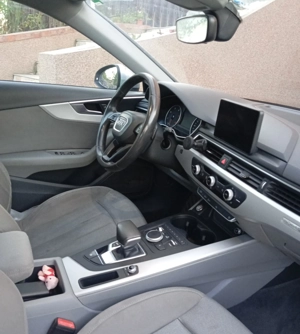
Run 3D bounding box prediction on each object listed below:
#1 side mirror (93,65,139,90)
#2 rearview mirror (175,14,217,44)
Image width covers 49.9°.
[{"bbox_3d":[-0.166,-0.448,1.623,0.135,0.133,0.220,-15,26,-37],"label":"side mirror"},{"bbox_3d":[0.104,-0.325,0.765,0.038,0.064,0.228,-6,22,-10],"label":"rearview mirror"}]

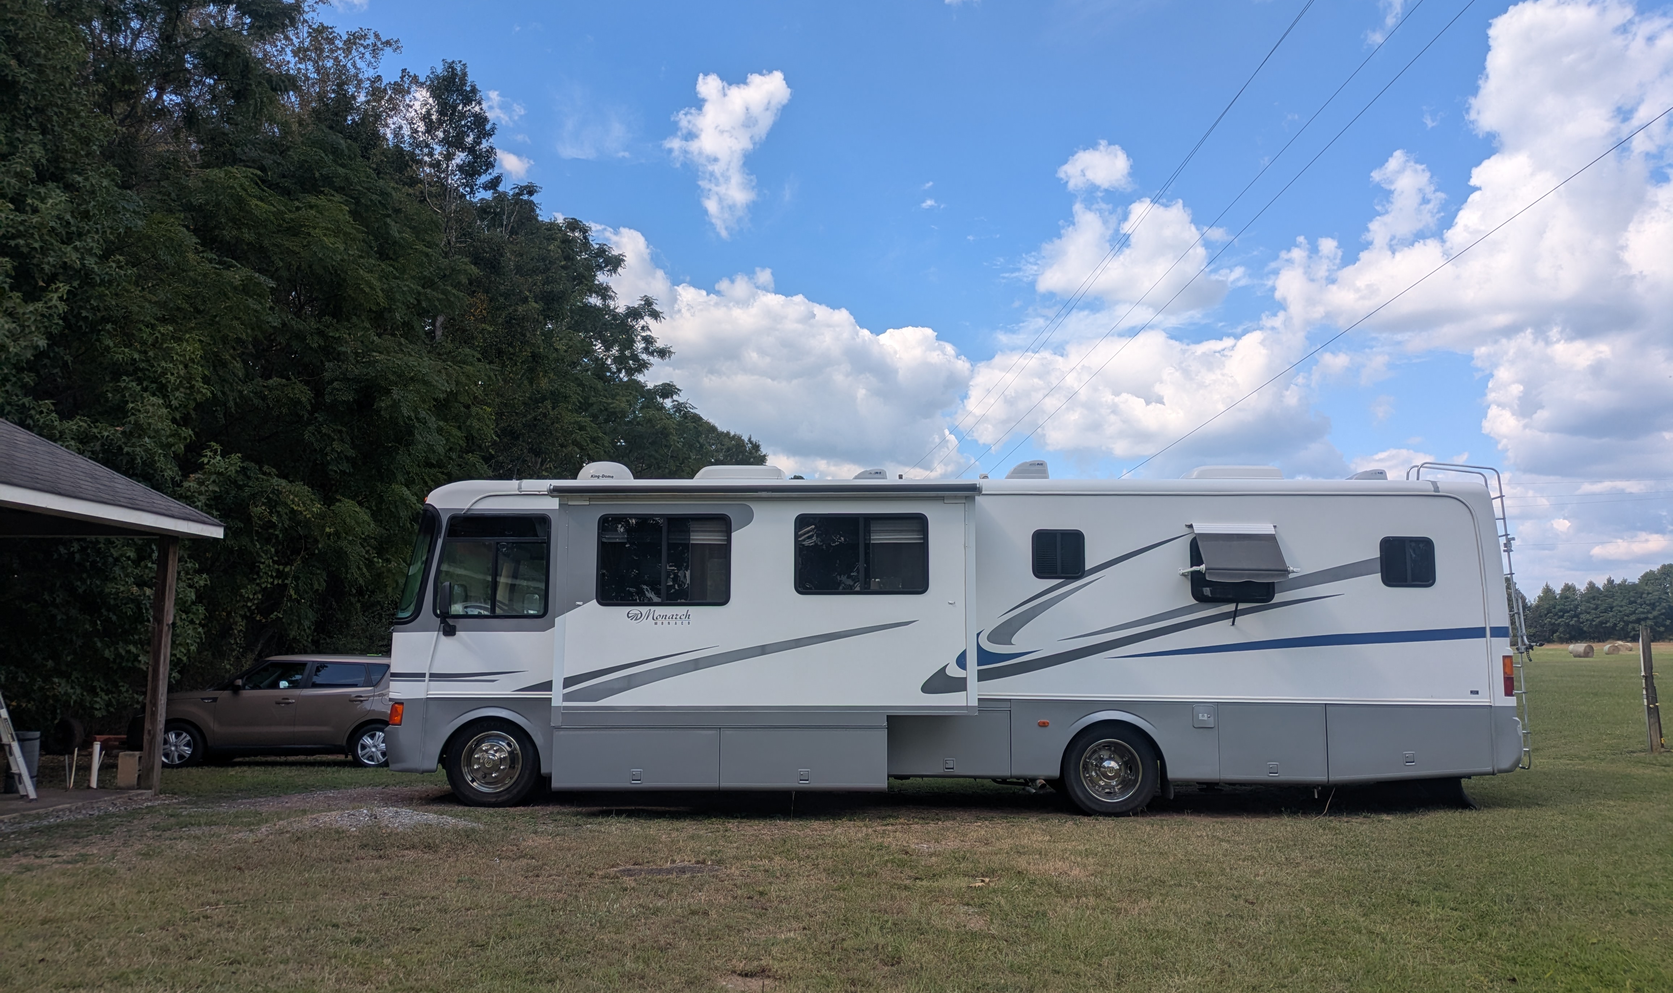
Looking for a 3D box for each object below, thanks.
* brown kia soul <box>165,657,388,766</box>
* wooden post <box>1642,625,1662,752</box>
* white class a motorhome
[{"bbox_3d":[-7.981,3.102,17.592,4.140,1.600,1.800,2,-7,-13],"label":"brown kia soul"},{"bbox_3d":[12.181,2.882,18.155,0.190,1.925,0.180,0,-7,0],"label":"wooden post"},{"bbox_3d":[1.062,1.415,12.893,11.402,3.630,3.150,0,-7,2],"label":"white class a motorhome"}]

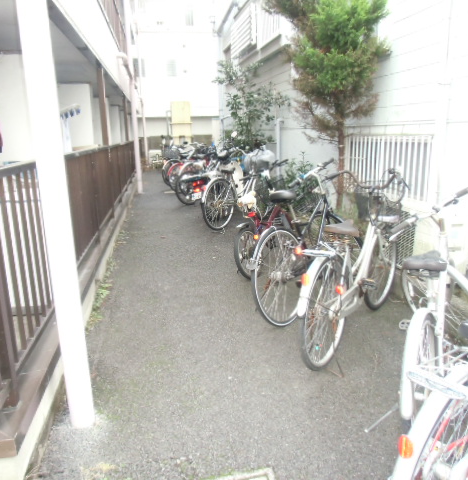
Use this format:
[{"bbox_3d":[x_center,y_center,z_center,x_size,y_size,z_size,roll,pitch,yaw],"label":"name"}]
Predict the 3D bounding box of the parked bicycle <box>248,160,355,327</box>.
[{"bbox_3d":[0.643,-0.026,3.470,0.550,1.060,1.786,9,17,36],"label":"parked bicycle"}]

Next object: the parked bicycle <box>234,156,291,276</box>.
[{"bbox_3d":[0.390,-0.247,4.470,0.540,1.030,1.506,7,16,32],"label":"parked bicycle"}]

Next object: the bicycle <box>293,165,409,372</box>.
[{"bbox_3d":[0.793,0.113,2.879,0.570,1.060,1.739,8,16,33],"label":"bicycle"}]

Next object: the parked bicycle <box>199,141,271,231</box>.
[{"bbox_3d":[0.119,-0.788,6.665,0.570,1.060,1.824,9,17,38],"label":"parked bicycle"}]

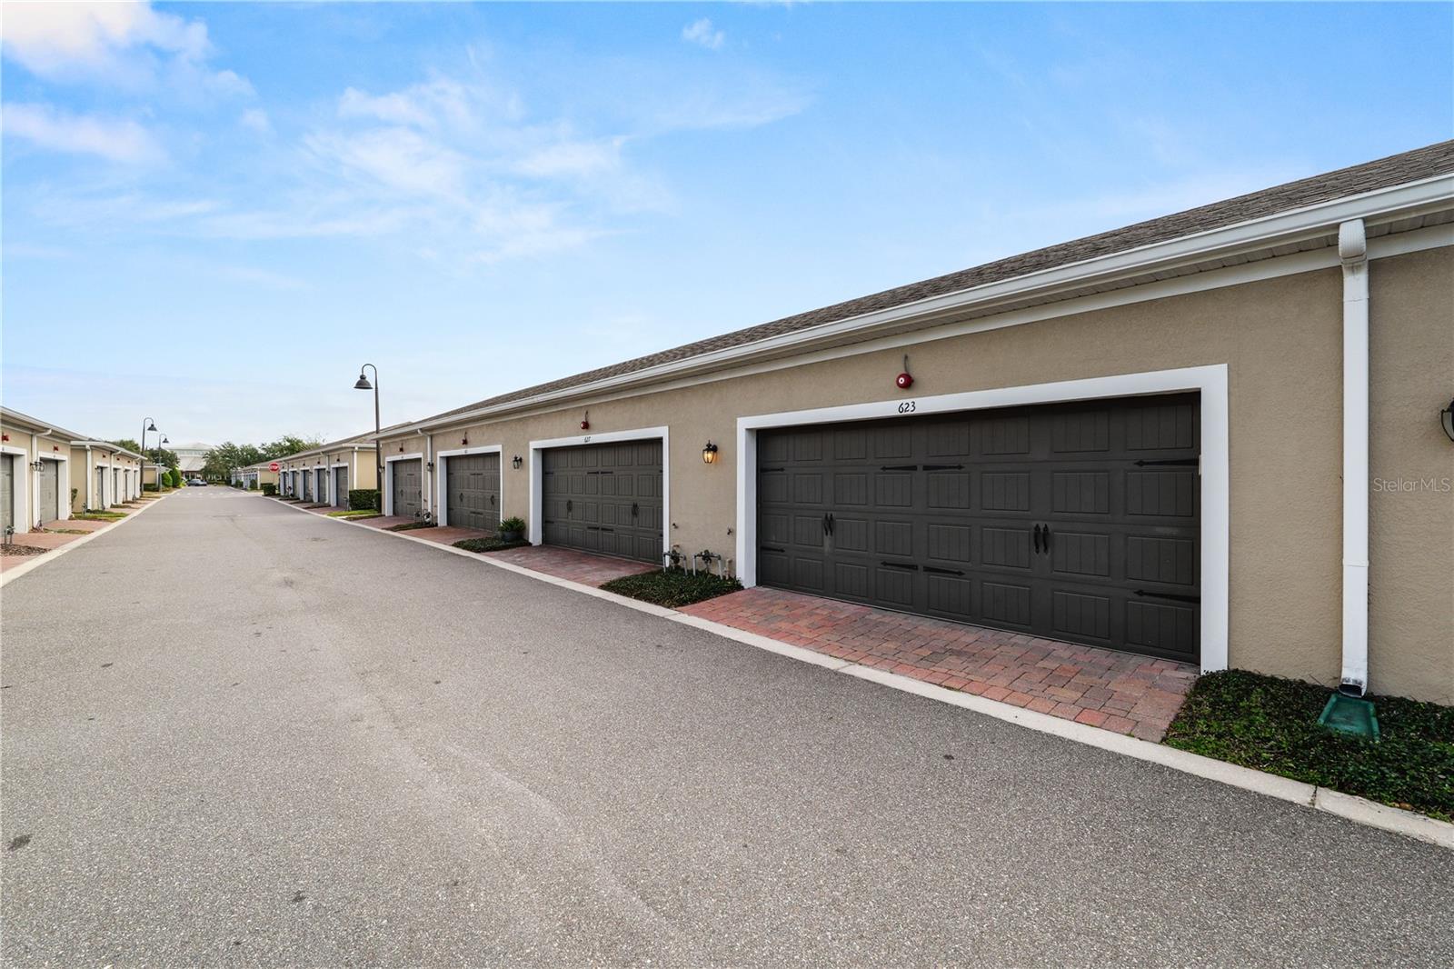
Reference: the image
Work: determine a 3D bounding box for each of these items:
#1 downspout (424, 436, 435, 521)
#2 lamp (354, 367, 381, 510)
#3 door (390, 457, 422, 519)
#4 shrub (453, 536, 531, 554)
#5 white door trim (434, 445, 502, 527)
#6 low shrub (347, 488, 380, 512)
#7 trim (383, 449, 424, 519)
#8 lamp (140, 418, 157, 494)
[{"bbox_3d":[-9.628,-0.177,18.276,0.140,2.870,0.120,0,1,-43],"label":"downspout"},{"bbox_3d":[-15.504,-2.008,24.447,1.000,6.350,0.700,0,1,-43],"label":"lamp"},{"bbox_3d":[-11.666,0.204,20.848,0.080,2.140,4.850,0,1,-43],"label":"door"},{"bbox_3d":[-5.217,1.271,12.596,1.400,0.160,2.050,0,1,-43],"label":"shrub"},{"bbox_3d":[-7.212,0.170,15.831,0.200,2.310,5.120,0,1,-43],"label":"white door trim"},{"bbox_3d":[-17.024,0.741,26.950,1.500,0.950,0.850,0,1,-43],"label":"low shrub"},{"bbox_3d":[-11.797,0.125,20.724,0.200,2.310,5.120,0,1,-43],"label":"trim"},{"bbox_3d":[-47.584,-2.233,46.553,0.980,6.400,0.680,0,1,-43],"label":"lamp"}]

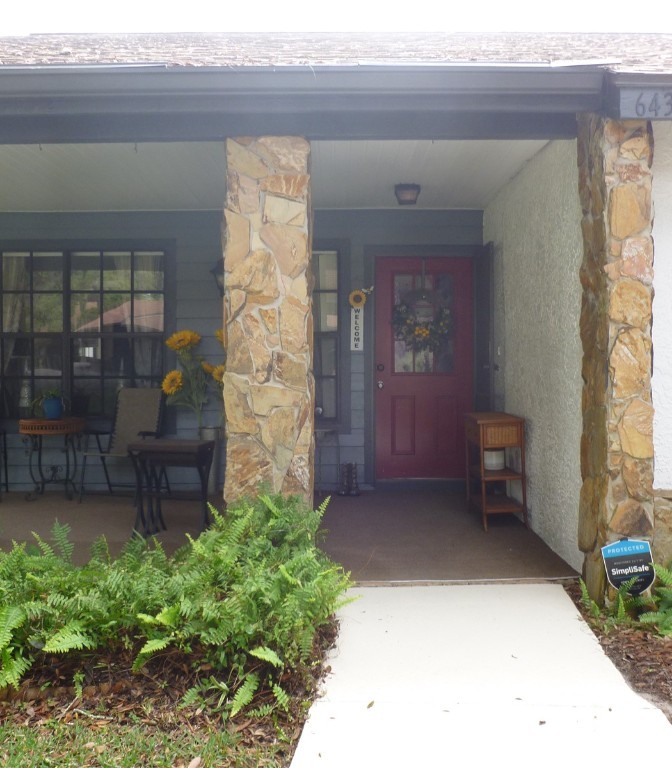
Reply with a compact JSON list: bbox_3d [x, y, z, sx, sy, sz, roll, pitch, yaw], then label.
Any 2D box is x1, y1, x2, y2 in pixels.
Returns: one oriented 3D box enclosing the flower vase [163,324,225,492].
[{"bbox_3d":[-1.200,0.243,7.280,0.660,1.470,0.480,0,1,0],"label":"flower vase"}]

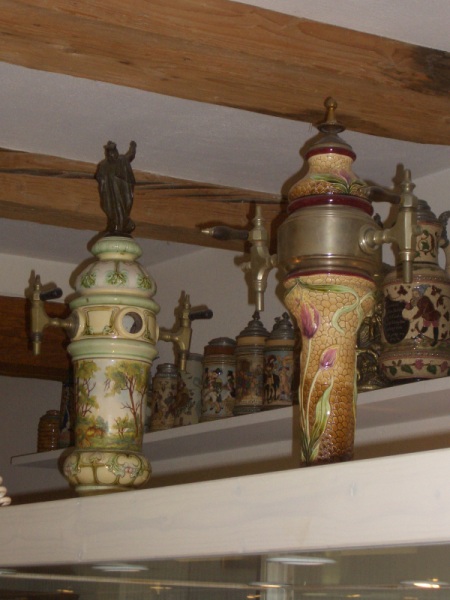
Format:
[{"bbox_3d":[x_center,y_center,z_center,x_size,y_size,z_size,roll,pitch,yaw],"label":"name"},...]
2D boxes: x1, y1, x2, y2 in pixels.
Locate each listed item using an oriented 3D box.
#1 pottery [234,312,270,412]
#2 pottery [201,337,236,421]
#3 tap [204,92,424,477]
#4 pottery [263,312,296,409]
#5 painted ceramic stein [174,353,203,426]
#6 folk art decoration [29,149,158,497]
[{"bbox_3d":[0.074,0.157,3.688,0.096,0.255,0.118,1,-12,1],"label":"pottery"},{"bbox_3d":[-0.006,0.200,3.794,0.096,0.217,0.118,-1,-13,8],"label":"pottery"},{"bbox_3d":[0.168,-0.035,2.574,0.177,0.643,0.385,13,-17,-43],"label":"tap"},{"bbox_3d":[0.138,0.146,3.586,0.096,0.234,0.118,3,-13,-9],"label":"pottery"},{"bbox_3d":[-0.093,0.236,3.907,0.084,0.194,0.097,1,-13,-1],"label":"painted ceramic stein"},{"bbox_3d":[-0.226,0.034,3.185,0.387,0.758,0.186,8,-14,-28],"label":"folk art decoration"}]

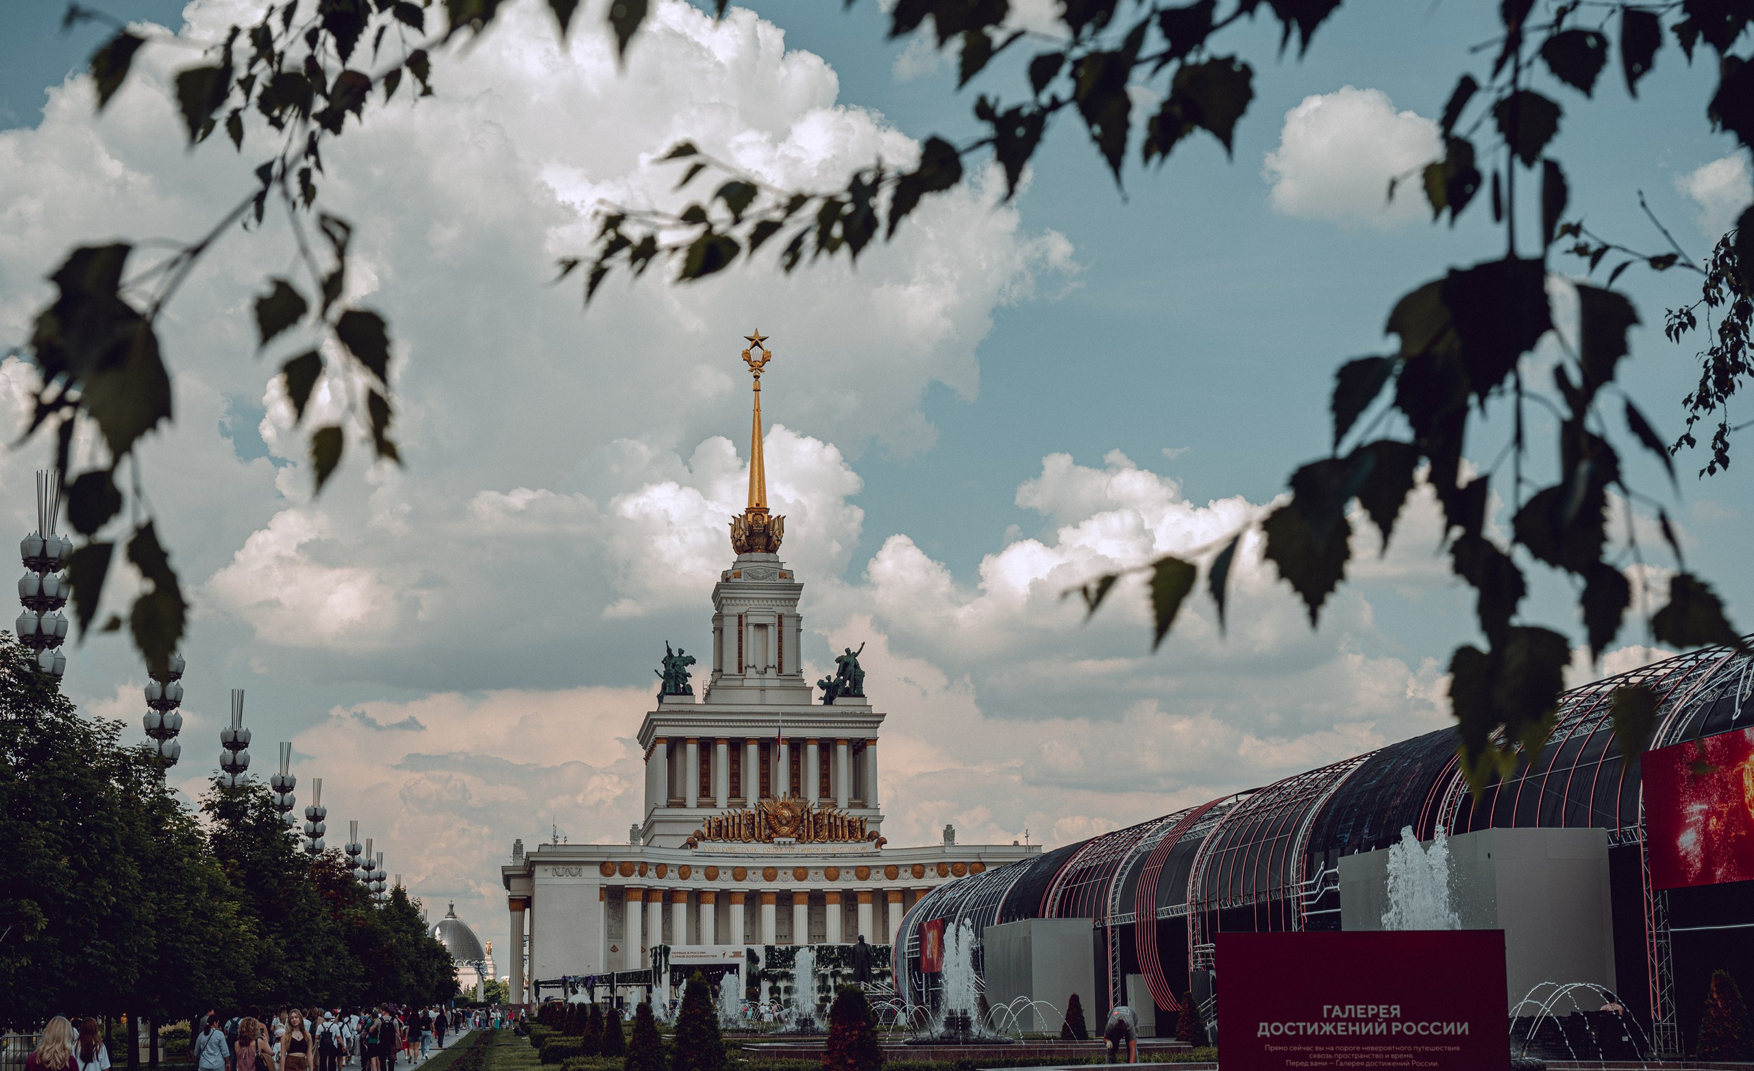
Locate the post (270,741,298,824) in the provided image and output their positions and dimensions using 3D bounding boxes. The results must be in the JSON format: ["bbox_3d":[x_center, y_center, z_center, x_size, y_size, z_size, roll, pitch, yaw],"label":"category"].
[{"bbox_3d":[-28.508,17.081,104.671,1.278,14.500,1.278,1,-12,-9],"label":"post"}]

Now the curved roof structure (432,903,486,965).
[{"bbox_3d":[-127.038,118.976,657.348,19.528,18.494,19.528,1,-12,-9],"label":"curved roof structure"}]

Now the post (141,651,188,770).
[{"bbox_3d":[-24.455,10.098,74.771,1.400,15.360,1.400,1,-12,-9],"label":"post"}]

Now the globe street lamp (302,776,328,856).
[{"bbox_3d":[-31.338,20.744,121.665,1.258,14.500,1.258,1,-12,-9],"label":"globe street lamp"}]

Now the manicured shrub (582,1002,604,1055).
[{"bbox_3d":[-9.753,16.967,75.302,0.749,1.786,0.749,1,-12,-9],"label":"manicured shrub"}]

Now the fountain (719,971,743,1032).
[{"bbox_3d":[-6.010,19.153,90.235,1.100,2.500,1.100,2,-12,-9],"label":"fountain"}]

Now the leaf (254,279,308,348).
[{"bbox_3d":[-0.435,-0.162,1.600,0.037,0.051,0.015,17,-6,-8],"label":"leaf"}]

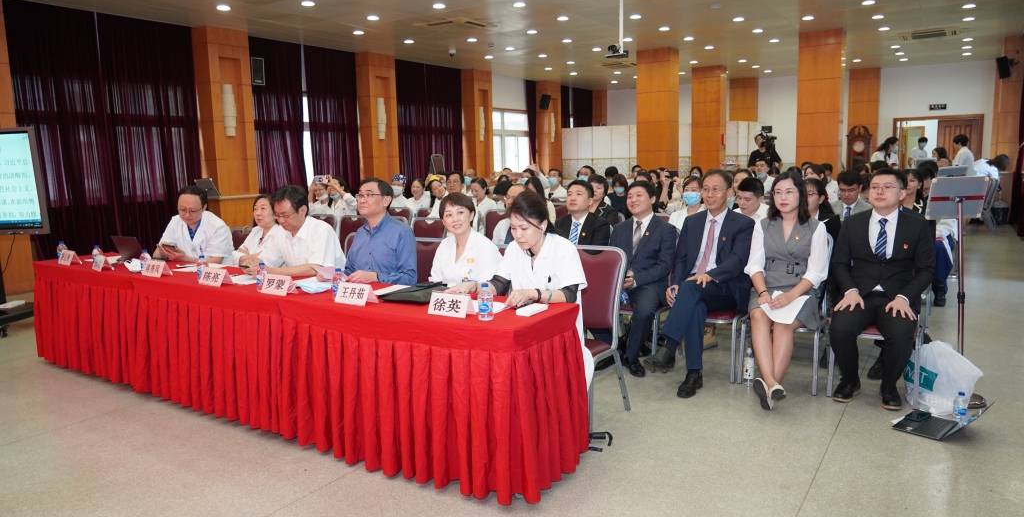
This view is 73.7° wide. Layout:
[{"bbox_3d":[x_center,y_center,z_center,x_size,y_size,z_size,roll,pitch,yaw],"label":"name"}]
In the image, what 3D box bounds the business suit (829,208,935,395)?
[{"bbox_3d":[2.122,0.235,3.967,0.550,1.070,0.620,4,10,33],"label":"business suit"}]

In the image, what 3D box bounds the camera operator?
[{"bbox_3d":[4.019,-1.123,11.029,0.550,1.770,0.450,0,8,6],"label":"camera operator"}]

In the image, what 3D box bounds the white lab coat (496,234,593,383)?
[{"bbox_3d":[0.211,0.269,3.708,0.530,0.820,0.560,4,10,33],"label":"white lab coat"}]

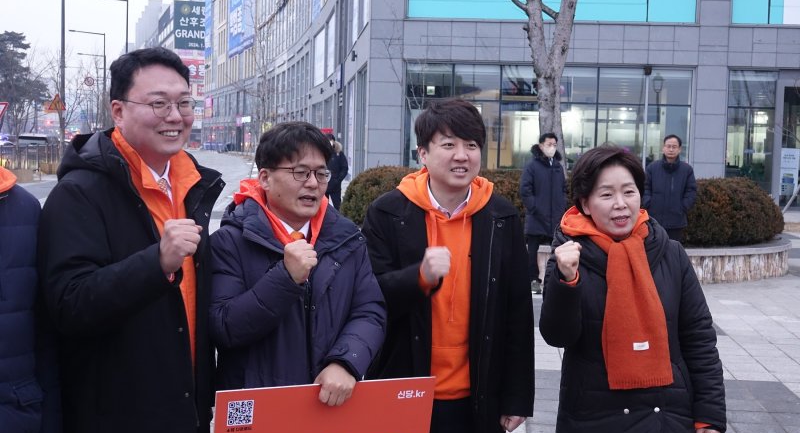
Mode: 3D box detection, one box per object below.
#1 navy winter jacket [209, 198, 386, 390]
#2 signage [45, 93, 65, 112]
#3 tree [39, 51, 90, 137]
[{"bbox_3d":[-0.282,0.330,2.840,0.520,0.770,0.400,0,4,-19],"label":"navy winter jacket"},{"bbox_3d":[-17.394,-5.747,54.000,0.920,0.840,0.060,1,4,-13],"label":"signage"},{"bbox_3d":[-15.730,-5.040,50.000,2.600,5.600,2.500,1,4,-14],"label":"tree"}]

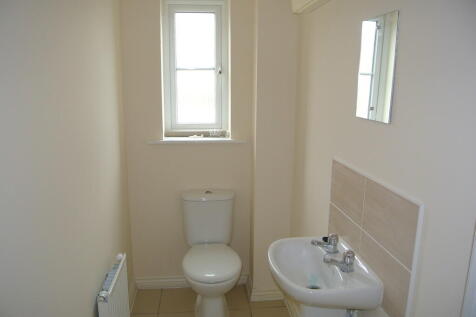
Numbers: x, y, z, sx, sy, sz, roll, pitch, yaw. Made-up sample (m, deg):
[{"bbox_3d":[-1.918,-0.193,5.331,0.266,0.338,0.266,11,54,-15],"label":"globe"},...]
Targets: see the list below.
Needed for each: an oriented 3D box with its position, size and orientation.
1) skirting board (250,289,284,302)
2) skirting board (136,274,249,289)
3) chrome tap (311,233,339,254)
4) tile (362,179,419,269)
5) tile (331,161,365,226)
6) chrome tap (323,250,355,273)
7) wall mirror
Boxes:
[{"bbox_3d":[0.246,0.987,2.596,0.297,0.094,0.018,-1,12,-7],"label":"skirting board"},{"bbox_3d":[-0.344,0.950,2.749,0.846,0.097,0.018,-1,12,-7],"label":"skirting board"},{"bbox_3d":[0.392,0.377,1.583,0.125,0.085,0.050,-1,12,-7],"label":"chrome tap"},{"bbox_3d":[0.543,0.222,1.295,0.010,0.221,0.349,-1,12,-7],"label":"tile"},{"bbox_3d":[0.500,0.151,1.641,0.010,0.221,0.349,-1,12,-7],"label":"tile"},{"bbox_3d":[0.408,0.410,1.424,0.125,0.085,0.050,-1,12,-7],"label":"chrome tap"},{"bbox_3d":[0.527,-0.340,1.359,0.008,0.391,0.277,-1,12,-7],"label":"wall mirror"}]

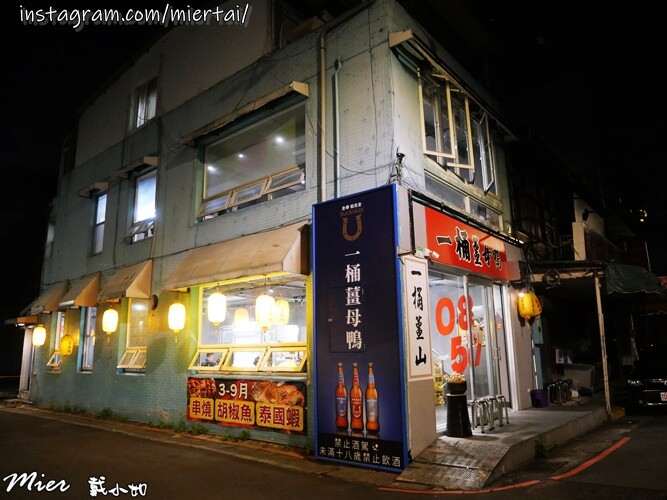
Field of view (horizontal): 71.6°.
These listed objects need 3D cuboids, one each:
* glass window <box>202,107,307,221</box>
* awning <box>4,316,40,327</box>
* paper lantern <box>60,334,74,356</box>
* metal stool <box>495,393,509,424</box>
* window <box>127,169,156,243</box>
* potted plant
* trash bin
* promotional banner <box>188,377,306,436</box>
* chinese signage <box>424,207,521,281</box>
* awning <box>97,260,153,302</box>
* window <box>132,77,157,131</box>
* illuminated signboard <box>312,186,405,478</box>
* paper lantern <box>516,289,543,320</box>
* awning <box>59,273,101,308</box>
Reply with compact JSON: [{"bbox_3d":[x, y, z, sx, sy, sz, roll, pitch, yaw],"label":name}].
[{"bbox_3d":[-1.647,-1.642,9.085,3.157,1.722,0.209,-11,-15,38],"label":"glass window"},{"bbox_3d":[-10.078,2.302,14.916,1.166,0.226,0.588,-11,-15,38],"label":"awning"},{"bbox_3d":[-6.912,2.489,12.025,0.346,0.572,0.346,-11,-15,38],"label":"paper lantern"},{"bbox_3d":[2.816,2.706,7.833,0.280,0.450,0.280,-11,-15,38],"label":"metal stool"},{"bbox_3d":[-4.694,-1.129,11.540,1.270,1.826,0.226,-11,-15,38],"label":"window"},{"bbox_3d":[1.858,2.033,7.037,0.330,0.310,0.330,-11,-15,38],"label":"potted plant"},{"bbox_3d":[4.363,3.147,9.845,0.380,0.365,0.380,-11,-15,38],"label":"trash bin"},{"bbox_3d":[-1.694,2.773,8.316,3.271,0.836,0.045,-11,-15,38],"label":"promotional banner"},{"bbox_3d":[2.613,0.049,8.397,0.100,0.820,3.990,-11,-15,38],"label":"chinese signage"},{"bbox_3d":[-4.948,0.745,10.922,1.392,0.930,0.550,-11,-15,38],"label":"awning"},{"bbox_3d":[-5.158,-3.923,12.680,1.243,1.277,0.113,-11,-15,38],"label":"window"},{"bbox_3d":[0.326,1.052,6.677,1.465,3.811,0.110,-10,-15,35],"label":"illuminated signboard"},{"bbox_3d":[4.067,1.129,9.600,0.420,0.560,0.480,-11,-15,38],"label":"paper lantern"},{"bbox_3d":[-6.843,1.095,12.439,1.028,0.935,0.566,-11,-15,38],"label":"awning"}]

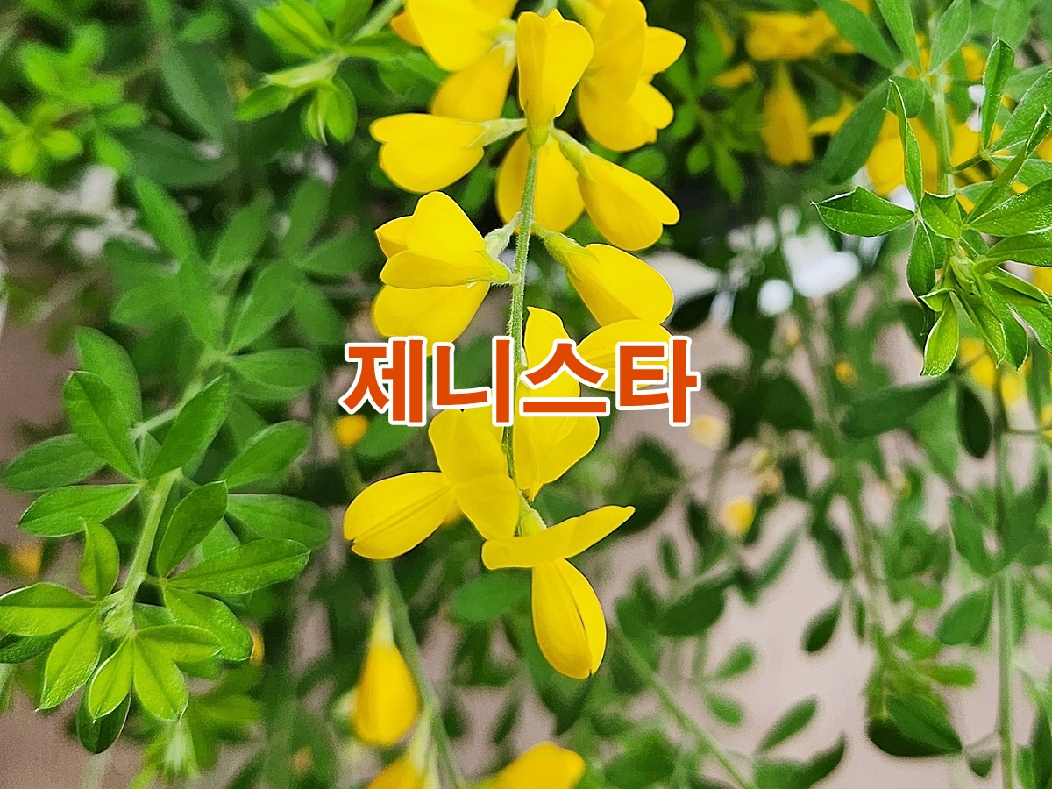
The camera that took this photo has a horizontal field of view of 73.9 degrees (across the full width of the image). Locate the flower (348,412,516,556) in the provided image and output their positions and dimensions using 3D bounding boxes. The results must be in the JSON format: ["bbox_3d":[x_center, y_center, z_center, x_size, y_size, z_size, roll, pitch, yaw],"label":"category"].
[{"bbox_3d":[-0.014,0.013,0.107,0.018,0.018,0.016,3,15,38],"label":"flower"}]

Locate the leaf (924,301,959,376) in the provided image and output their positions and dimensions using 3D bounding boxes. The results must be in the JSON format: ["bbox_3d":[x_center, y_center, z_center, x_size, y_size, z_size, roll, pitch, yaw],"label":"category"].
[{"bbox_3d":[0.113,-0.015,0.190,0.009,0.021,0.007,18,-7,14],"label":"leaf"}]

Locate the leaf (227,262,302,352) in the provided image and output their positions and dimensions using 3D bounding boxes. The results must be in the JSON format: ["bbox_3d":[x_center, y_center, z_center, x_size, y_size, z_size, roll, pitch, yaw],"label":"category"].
[{"bbox_3d":[-0.074,-0.024,0.196,0.012,0.030,0.003,33,-15,1],"label":"leaf"}]

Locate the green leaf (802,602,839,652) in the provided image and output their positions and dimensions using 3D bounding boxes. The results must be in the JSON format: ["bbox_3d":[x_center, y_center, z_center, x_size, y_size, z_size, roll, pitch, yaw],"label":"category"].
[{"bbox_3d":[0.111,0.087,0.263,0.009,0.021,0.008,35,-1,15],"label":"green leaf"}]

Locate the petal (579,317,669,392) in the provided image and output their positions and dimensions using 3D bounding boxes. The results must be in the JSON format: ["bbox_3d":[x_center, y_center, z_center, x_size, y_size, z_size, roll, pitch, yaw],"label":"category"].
[{"bbox_3d":[0.016,-0.006,0.113,0.015,0.011,0.006,7,12,-10],"label":"petal"}]

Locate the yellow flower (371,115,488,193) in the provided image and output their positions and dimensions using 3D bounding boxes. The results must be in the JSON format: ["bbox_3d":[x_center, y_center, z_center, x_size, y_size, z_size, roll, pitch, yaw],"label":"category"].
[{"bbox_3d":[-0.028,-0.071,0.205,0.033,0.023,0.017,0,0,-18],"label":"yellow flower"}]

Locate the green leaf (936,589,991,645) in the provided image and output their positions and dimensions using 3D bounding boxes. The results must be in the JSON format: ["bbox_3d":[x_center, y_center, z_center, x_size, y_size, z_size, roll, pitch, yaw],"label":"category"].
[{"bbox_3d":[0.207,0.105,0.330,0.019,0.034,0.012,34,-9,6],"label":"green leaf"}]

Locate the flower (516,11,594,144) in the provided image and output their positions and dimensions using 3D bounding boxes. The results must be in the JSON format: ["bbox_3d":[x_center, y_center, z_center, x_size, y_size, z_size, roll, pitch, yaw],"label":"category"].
[{"bbox_3d":[0.004,-0.054,0.119,0.013,0.021,0.011,5,8,0],"label":"flower"}]

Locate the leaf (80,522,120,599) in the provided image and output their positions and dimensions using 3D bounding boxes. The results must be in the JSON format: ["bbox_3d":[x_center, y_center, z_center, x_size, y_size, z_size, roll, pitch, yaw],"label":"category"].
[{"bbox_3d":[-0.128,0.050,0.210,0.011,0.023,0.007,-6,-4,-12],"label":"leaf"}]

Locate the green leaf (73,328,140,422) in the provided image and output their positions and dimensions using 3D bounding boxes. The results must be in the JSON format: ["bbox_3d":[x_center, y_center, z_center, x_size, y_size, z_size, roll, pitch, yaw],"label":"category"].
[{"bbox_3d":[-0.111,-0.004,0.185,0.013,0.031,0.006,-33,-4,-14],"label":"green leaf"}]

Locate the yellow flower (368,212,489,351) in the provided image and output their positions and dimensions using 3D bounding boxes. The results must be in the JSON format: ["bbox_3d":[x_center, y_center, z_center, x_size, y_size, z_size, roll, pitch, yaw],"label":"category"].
[{"bbox_3d":[-0.015,-0.019,0.112,0.014,0.021,0.014,-12,13,-29],"label":"yellow flower"}]

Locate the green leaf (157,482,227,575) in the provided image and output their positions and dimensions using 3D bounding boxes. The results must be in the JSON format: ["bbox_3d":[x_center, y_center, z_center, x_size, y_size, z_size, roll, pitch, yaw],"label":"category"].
[{"bbox_3d":[-0.059,0.024,0.122,0.009,0.020,0.002,38,9,20],"label":"green leaf"}]

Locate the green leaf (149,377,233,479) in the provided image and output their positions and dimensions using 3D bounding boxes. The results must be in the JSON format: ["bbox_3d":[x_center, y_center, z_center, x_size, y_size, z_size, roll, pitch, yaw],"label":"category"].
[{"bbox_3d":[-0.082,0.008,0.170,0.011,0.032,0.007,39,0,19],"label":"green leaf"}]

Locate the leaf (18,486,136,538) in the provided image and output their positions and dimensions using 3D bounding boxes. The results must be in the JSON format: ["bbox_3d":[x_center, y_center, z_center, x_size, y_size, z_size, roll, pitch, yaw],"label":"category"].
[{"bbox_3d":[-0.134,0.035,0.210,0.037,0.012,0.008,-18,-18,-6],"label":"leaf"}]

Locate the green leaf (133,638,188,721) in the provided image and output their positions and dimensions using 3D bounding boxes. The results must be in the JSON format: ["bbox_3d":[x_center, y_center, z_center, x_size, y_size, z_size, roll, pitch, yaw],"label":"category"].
[{"bbox_3d":[-0.081,0.062,0.153,0.009,0.021,0.003,-37,-14,-9],"label":"green leaf"}]

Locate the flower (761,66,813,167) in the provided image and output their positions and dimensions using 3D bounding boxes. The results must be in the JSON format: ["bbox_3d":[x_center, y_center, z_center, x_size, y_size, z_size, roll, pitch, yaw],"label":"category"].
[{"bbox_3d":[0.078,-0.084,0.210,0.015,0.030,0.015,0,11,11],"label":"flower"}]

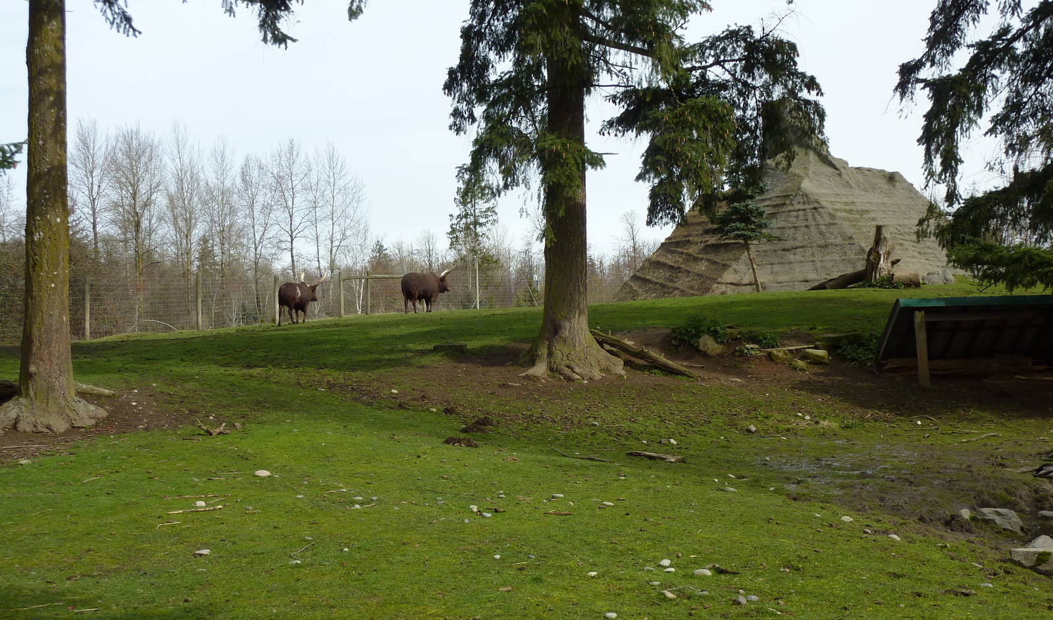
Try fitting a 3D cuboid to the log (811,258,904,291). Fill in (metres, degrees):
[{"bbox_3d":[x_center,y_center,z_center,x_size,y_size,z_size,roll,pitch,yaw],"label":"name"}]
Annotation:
[{"bbox_3d":[9.904,-1.052,41.200,3.000,0.420,0.420,-18,2,0],"label":"log"}]

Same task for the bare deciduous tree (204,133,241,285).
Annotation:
[{"bbox_3d":[-15.966,-4.738,72.000,2.200,8.800,2.200,0,2,-13],"label":"bare deciduous tree"}]

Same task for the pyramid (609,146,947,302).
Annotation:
[{"bbox_3d":[9.350,-3.200,49.500,11.800,5.600,10.800,0,2,11],"label":"pyramid"}]

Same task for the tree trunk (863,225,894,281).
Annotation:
[{"bbox_3d":[10.546,-1.675,41.000,0.900,1.800,0.850,0,2,14],"label":"tree trunk"}]

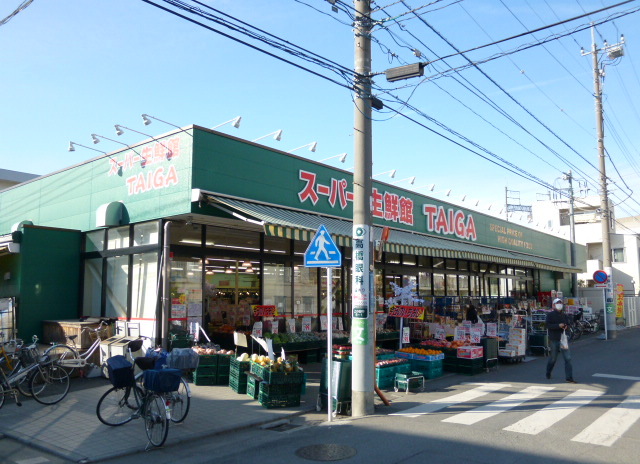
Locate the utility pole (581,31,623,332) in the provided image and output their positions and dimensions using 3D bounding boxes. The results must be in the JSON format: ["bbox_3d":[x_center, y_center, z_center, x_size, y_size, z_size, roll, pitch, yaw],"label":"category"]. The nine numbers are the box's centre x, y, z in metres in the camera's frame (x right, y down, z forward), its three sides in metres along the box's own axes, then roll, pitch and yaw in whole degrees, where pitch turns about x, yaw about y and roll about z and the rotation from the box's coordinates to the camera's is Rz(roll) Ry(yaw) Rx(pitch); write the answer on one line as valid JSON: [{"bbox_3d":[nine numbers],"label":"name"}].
[{"bbox_3d":[12.994,-2.541,23.929,1.900,14.400,0.600,-5,-9,39],"label":"utility pole"}]

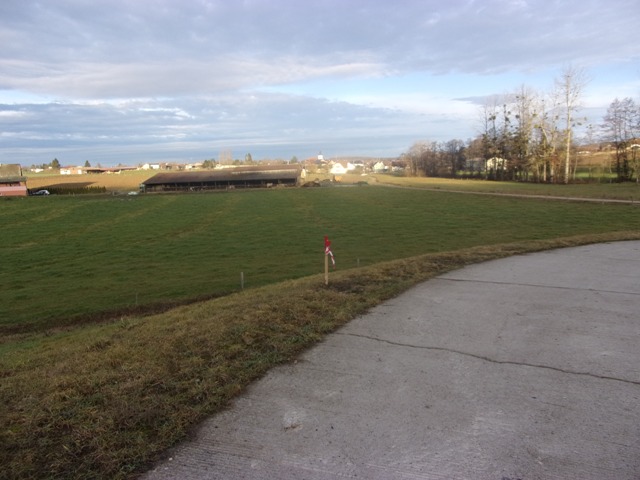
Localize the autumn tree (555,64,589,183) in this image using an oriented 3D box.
[{"bbox_3d":[55.987,-25.378,102.892,7.600,25.200,7.600,-2,10,0],"label":"autumn tree"}]

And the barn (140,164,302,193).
[{"bbox_3d":[-32.207,-21.439,161.797,50.000,6.300,25.000,-2,10,0],"label":"barn"}]

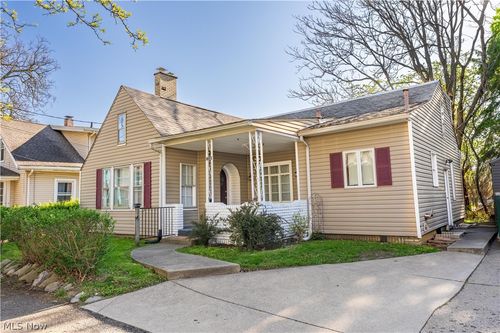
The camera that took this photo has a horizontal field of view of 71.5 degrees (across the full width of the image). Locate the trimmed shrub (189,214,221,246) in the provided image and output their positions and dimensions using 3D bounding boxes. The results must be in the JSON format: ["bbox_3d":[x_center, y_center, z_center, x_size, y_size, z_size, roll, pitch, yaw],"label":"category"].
[{"bbox_3d":[-1.240,1.713,9.463,0.853,0.964,0.782,-2,-6,0],"label":"trimmed shrub"}]

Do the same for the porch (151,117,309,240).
[{"bbox_3d":[-0.706,0.580,10.895,4.212,3.370,2.345,-6,-7,37],"label":"porch"}]

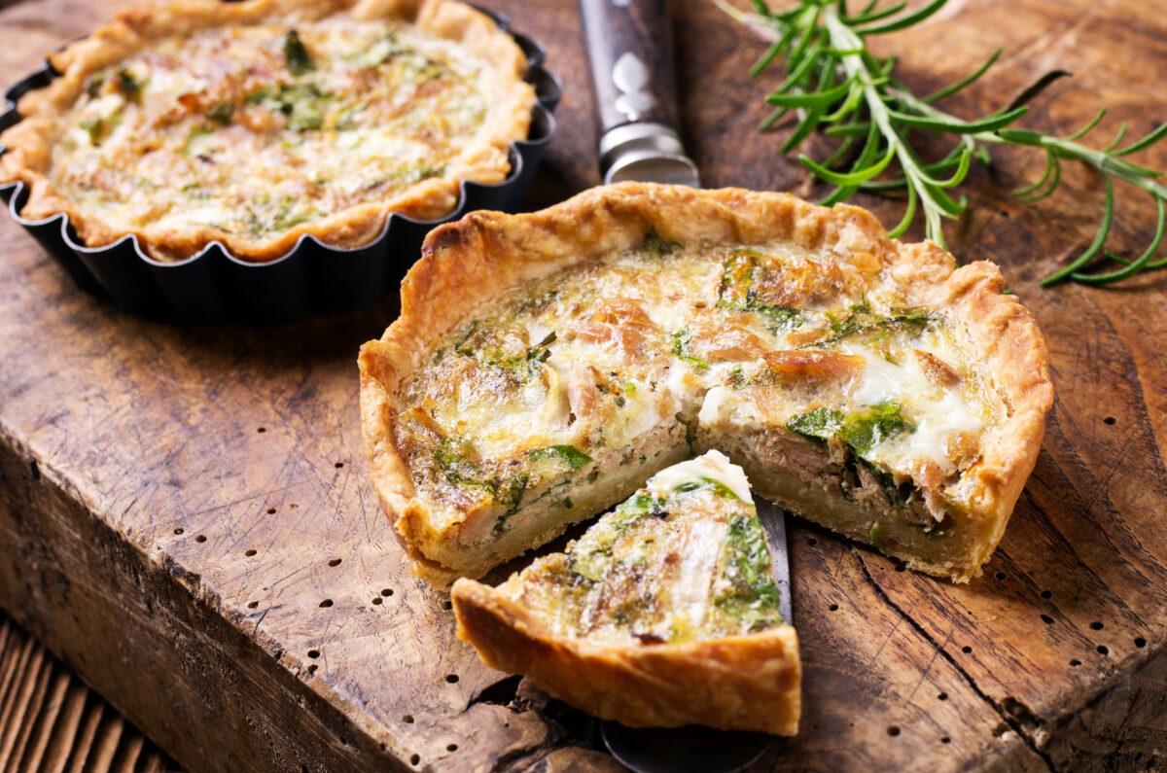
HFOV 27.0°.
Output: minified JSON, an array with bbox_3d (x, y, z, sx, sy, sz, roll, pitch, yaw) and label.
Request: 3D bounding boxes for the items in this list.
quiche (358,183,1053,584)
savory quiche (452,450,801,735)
[{"bbox_3d":[0.019,-0.001,0.416,0.115,0.023,0.097,-2,37,0],"label":"quiche"},{"bbox_3d":[0.012,0.029,0.378,0.054,0.022,0.050,10,39,15],"label":"savory quiche"}]

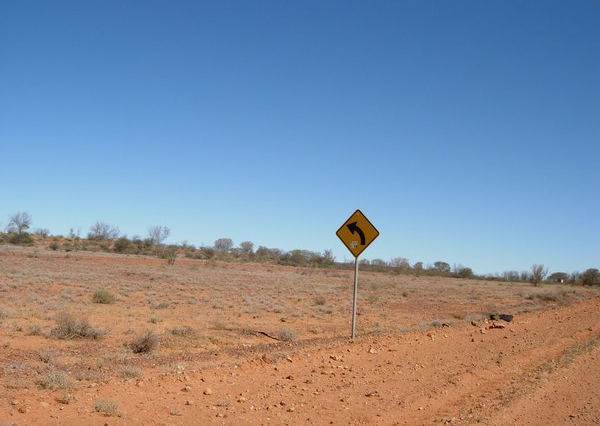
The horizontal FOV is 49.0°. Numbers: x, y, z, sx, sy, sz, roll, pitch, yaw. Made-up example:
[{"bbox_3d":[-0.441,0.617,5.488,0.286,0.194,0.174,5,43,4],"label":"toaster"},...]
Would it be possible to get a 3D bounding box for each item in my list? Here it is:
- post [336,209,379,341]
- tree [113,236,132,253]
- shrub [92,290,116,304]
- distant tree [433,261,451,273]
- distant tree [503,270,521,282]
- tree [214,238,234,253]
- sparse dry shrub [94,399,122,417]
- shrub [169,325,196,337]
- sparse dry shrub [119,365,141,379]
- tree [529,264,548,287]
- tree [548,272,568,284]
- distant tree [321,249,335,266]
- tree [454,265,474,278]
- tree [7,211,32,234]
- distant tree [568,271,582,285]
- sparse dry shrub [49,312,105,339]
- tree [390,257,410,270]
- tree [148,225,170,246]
[{"bbox_3d":[1.183,1.301,13.820,1.030,2.750,0.080,0,-5,32],"label":"post"},{"bbox_3d":[-29.642,5.260,110.000,3.340,2.672,3.173,3,-4,0],"label":"tree"},{"bbox_3d":[-6.070,2.618,20.489,0.745,0.373,0.625,4,-4,-16],"label":"shrub"},{"bbox_3d":[30.074,11.371,140.000,3.711,2.550,3.414,2,-5,12],"label":"distant tree"},{"bbox_3d":[48.163,14.460,150.000,3.976,2.733,3.658,1,-5,18],"label":"distant tree"},{"bbox_3d":[-14.901,6.414,130.000,3.947,2.763,3.750,3,-4,0],"label":"tree"},{"bbox_3d":[-1.950,1.972,6.721,0.285,0.137,0.239,4,-4,-16],"label":"sparse dry shrub"},{"bbox_3d":[-2.337,2.337,13.100,0.540,0.222,0.497,3,-5,-10],"label":"shrub"},{"bbox_3d":[-2.244,2.094,8.738,0.265,0.147,0.223,4,-4,-14],"label":"sparse dry shrub"},{"bbox_3d":[26.070,6.832,72.000,2.186,2.405,2.077,3,-4,0],"label":"tree"},{"bbox_3d":[56.904,14.419,145.000,4.271,2.642,3.929,1,-5,21],"label":"tree"},{"bbox_3d":[5.010,8.107,120.000,2.474,3.279,2.276,2,-5,3],"label":"distant tree"},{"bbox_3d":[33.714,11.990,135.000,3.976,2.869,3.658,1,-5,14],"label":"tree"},{"bbox_3d":[-42.584,1.442,100.000,3.829,3.644,3.522,5,-5,-23],"label":"tree"},{"bbox_3d":[38.479,9.009,92.000,1.955,1.955,1.858,3,-4,0],"label":"distant tree"},{"bbox_3d":[-4.159,2.114,12.408,1.052,0.439,0.866,4,-4,-19],"label":"sparse dry shrub"},{"bbox_3d":[18.309,9.200,120.000,3.644,2.550,3.461,3,-4,0],"label":"tree"},{"bbox_3d":[-22.556,3.587,105.000,3.711,3.507,3.414,4,-5,-12],"label":"tree"}]

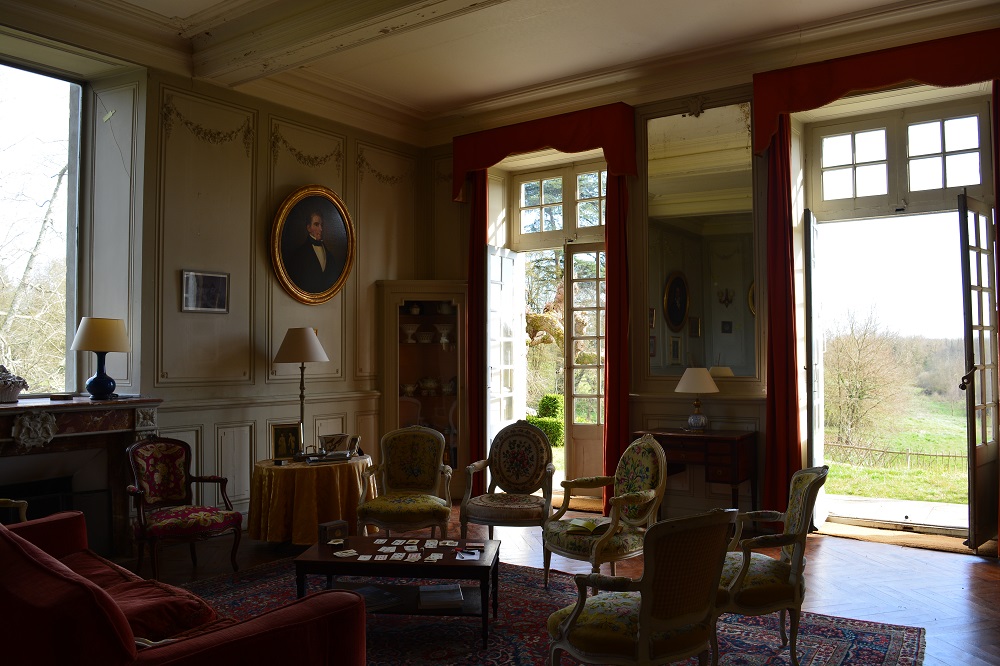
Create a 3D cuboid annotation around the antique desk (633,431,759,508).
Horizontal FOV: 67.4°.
[{"bbox_3d":[1.501,1.150,5.713,0.797,0.787,0.551,-1,-1,36],"label":"antique desk"}]

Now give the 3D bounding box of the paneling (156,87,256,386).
[{"bbox_3d":[-2.193,-0.697,5.680,0.051,2.209,0.857,-1,-1,36],"label":"paneling"}]

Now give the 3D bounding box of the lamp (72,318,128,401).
[{"bbox_3d":[-2.815,0.180,5.289,0.410,0.575,0.410,-2,-2,38],"label":"lamp"}]

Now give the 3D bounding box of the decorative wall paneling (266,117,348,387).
[{"bbox_3d":[-1.768,-0.729,6.942,0.060,2.390,0.890,-2,-2,38],"label":"decorative wall paneling"}]

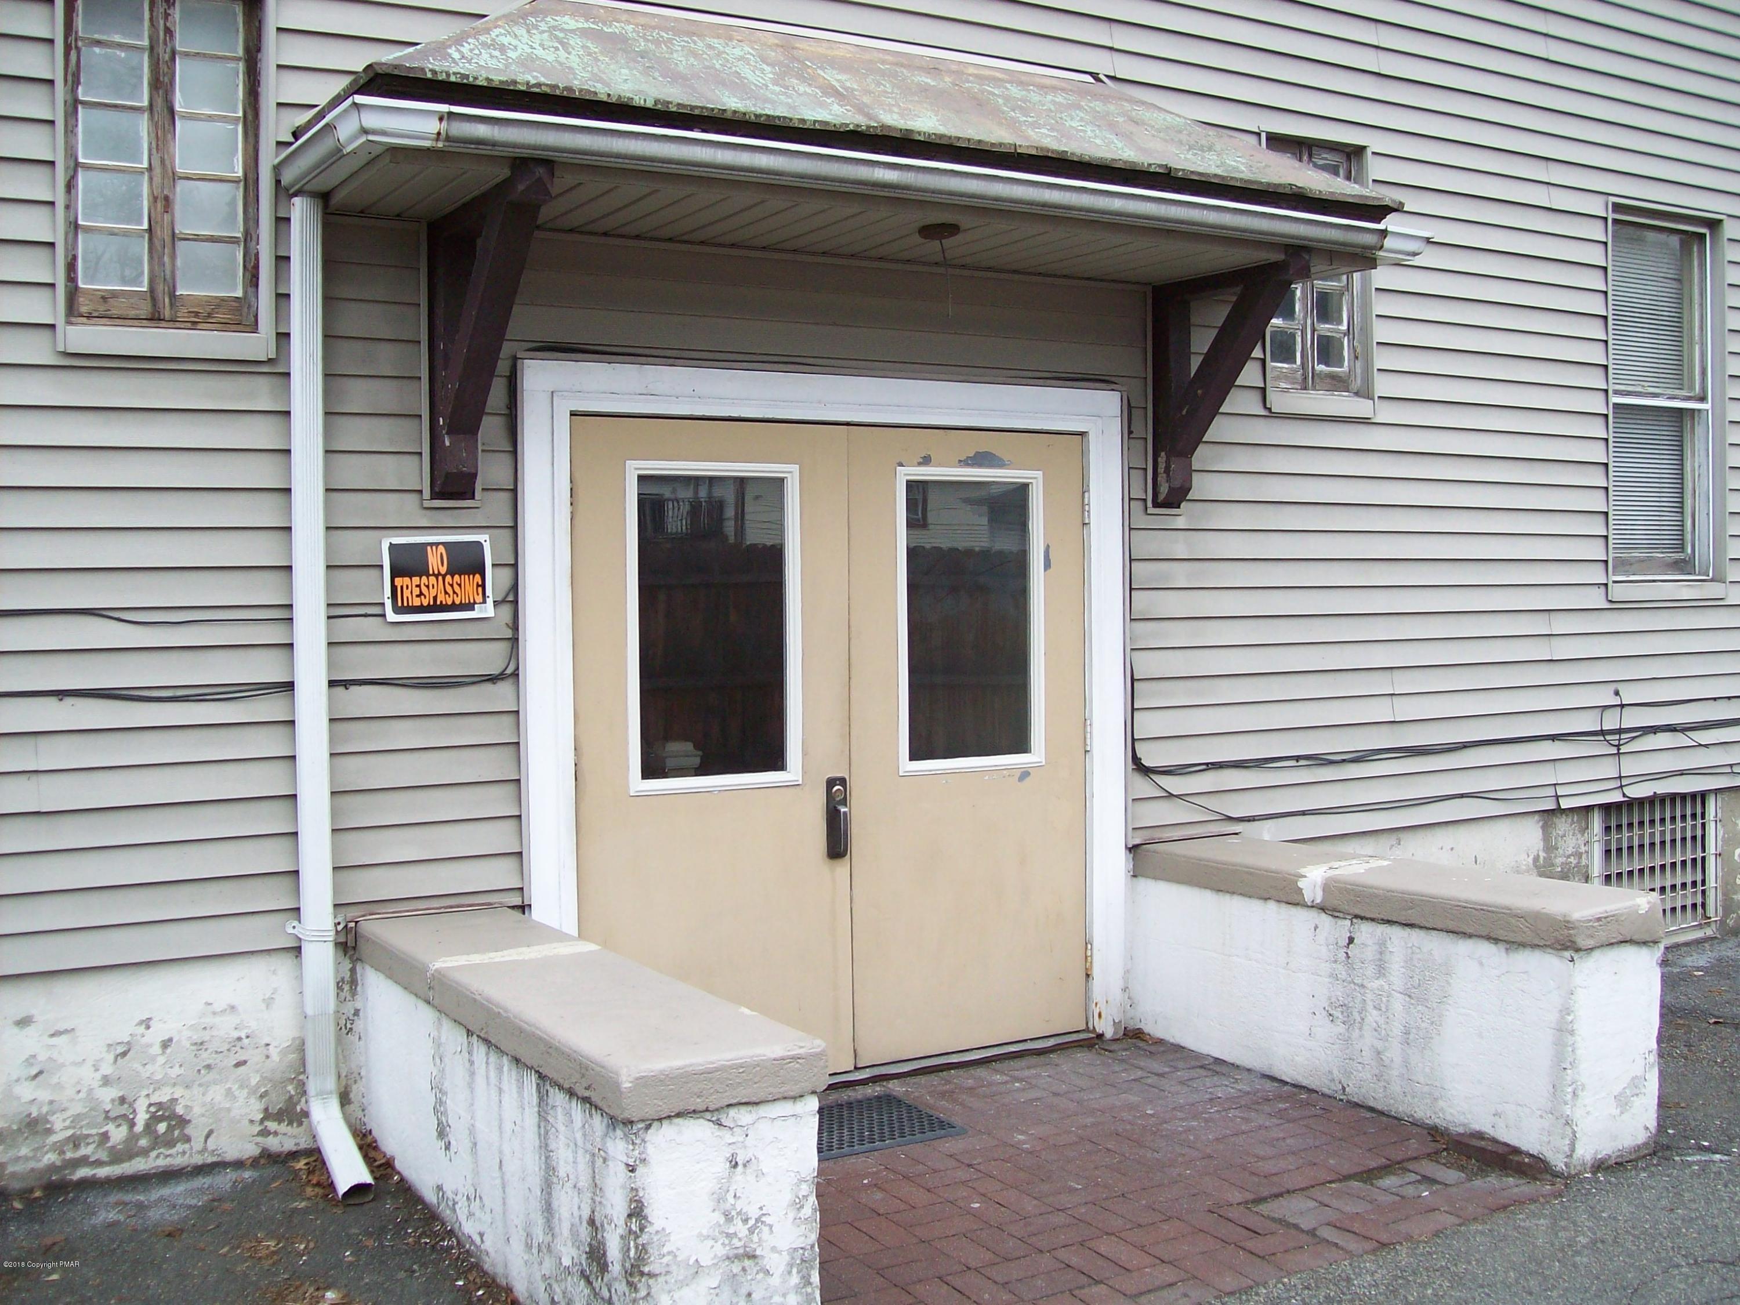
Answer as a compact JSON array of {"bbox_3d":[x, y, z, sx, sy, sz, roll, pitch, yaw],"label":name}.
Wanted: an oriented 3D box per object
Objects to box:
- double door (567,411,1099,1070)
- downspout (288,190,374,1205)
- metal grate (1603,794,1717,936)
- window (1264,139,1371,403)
[{"bbox_3d":[-0.063,0.307,5.704,1.830,2.031,0.060,-2,2,-30],"label":"double door"},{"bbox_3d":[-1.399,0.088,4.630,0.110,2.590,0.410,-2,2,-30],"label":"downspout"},{"bbox_3d":[3.396,0.909,7.769,0.830,0.590,0.040,-2,2,-30],"label":"metal grate"},{"bbox_3d":[1.639,-1.391,6.628,0.506,0.977,0.100,-2,2,-30],"label":"window"}]

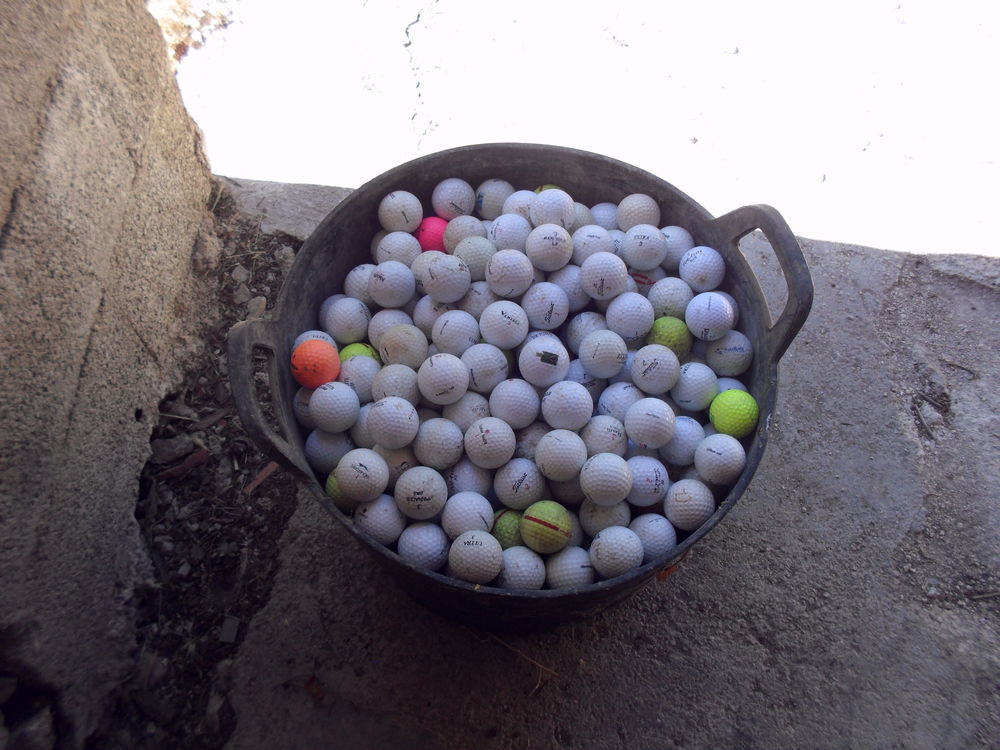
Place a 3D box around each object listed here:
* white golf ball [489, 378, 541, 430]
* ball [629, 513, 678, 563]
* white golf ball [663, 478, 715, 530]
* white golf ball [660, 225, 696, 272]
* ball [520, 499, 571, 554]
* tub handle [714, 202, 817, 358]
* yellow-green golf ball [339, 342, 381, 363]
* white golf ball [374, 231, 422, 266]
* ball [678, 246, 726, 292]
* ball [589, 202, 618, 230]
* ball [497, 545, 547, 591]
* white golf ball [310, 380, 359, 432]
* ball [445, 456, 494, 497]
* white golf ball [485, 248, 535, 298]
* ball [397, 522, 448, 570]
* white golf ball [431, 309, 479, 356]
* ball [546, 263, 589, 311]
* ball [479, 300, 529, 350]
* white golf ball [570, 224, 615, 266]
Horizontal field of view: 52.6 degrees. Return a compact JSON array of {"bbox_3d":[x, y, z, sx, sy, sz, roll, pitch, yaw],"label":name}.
[{"bbox_3d":[0.012,0.025,0.861,0.043,0.043,0.043,2,64,-4],"label":"white golf ball"},{"bbox_3d":[0.131,0.141,0.872,0.043,0.043,0.043,2,64,-3],"label":"ball"},{"bbox_3d":[0.160,0.110,0.855,0.043,0.043,0.043,2,64,-3],"label":"white golf ball"},{"bbox_3d":[0.167,-0.122,0.977,0.043,0.043,0.043,0,62,-1],"label":"white golf ball"},{"bbox_3d":[0.038,0.123,0.818,0.043,0.043,0.043,0,62,-1],"label":"ball"},{"bbox_3d":[0.250,-0.092,0.930,0.052,0.056,0.157,-14,66,-11],"label":"tub handle"},{"bbox_3d":[-0.133,-0.009,0.953,0.043,0.043,0.043,1,64,-2],"label":"yellow-green golf ball"},{"bbox_3d":[-0.095,-0.114,0.953,0.043,0.043,0.043,0,59,0],"label":"white golf ball"},{"bbox_3d":[0.190,-0.100,0.951,0.043,0.043,0.043,2,64,-3],"label":"ball"},{"bbox_3d":[0.105,-0.148,0.997,0.043,0.043,0.043,0,59,0],"label":"ball"},{"bbox_3d":[0.017,0.168,0.862,0.043,0.043,0.043,1,62,-1],"label":"ball"},{"bbox_3d":[-0.141,0.027,0.860,0.043,0.043,0.043,0,64,-4],"label":"white golf ball"},{"bbox_3d":[-0.027,0.093,0.892,0.043,0.043,0.043,0,62,-1],"label":"ball"},{"bbox_3d":[0.008,-0.090,0.899,0.043,0.043,0.043,0,59,0],"label":"white golf ball"},{"bbox_3d":[-0.066,0.150,0.876,0.043,0.043,0.043,2,64,-3],"label":"ball"},{"bbox_3d":[-0.041,-0.038,0.928,0.043,0.043,0.043,2,64,-3],"label":"white golf ball"},{"bbox_3d":[0.065,-0.079,0.927,0.043,0.043,0.043,0,62,-1],"label":"ball"},{"bbox_3d":[0.004,-0.043,0.877,0.043,0.043,0.043,0,62,-1],"label":"ball"},{"bbox_3d":[0.089,-0.123,0.973,0.043,0.043,0.043,1,64,-2],"label":"white golf ball"}]

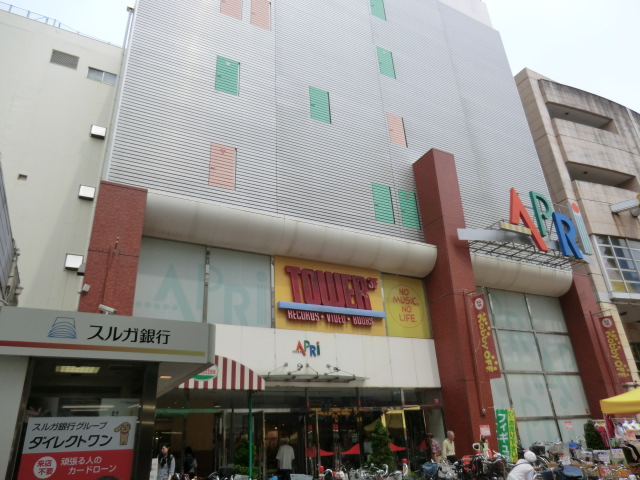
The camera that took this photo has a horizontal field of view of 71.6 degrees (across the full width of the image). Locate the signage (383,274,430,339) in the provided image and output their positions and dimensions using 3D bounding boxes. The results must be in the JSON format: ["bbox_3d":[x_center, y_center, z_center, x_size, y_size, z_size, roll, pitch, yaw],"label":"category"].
[{"bbox_3d":[3.265,2.473,16.546,1.975,2.331,0.070,10,-27,-27],"label":"signage"}]

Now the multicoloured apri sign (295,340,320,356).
[{"bbox_3d":[-0.371,3.291,13.441,0.927,0.500,0.070,10,-27,-26],"label":"multicoloured apri sign"}]

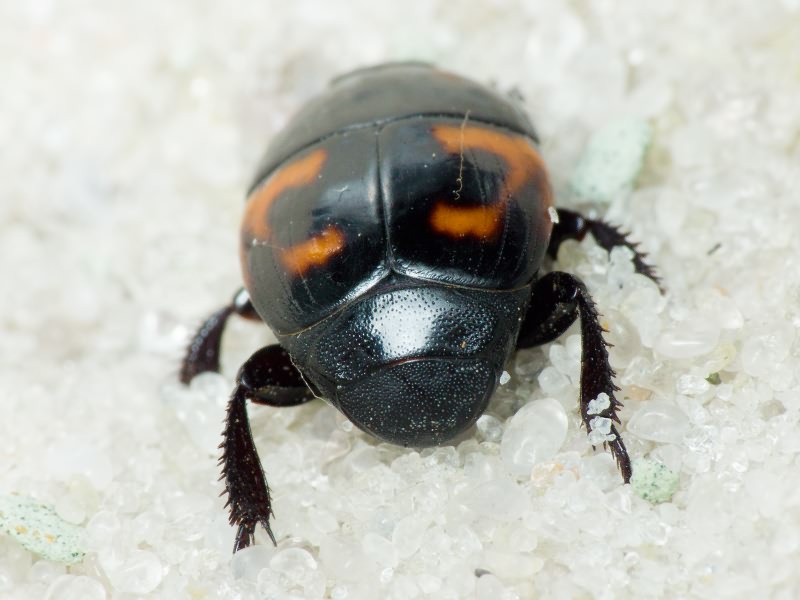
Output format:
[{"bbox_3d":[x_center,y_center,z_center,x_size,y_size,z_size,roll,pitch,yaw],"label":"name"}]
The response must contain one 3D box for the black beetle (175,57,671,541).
[{"bbox_3d":[0.000,-0.001,0.084,0.010,0.004,0.011,-9,52,0],"label":"black beetle"}]

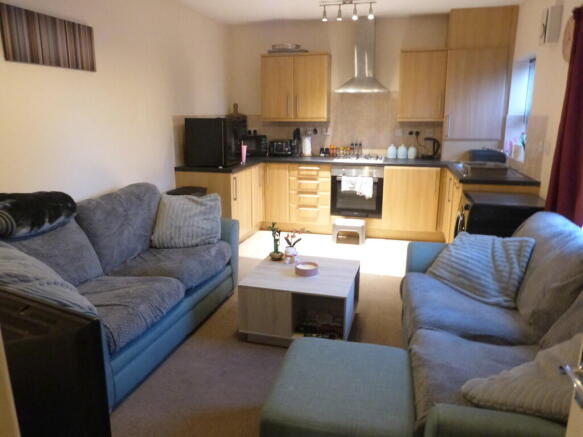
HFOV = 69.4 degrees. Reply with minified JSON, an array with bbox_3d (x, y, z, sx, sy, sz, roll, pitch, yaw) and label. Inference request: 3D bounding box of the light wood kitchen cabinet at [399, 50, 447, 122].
[{"bbox_3d":[1.517,-1.532,4.904,0.496,0.787,0.300,3,14,14],"label":"light wood kitchen cabinet"}]

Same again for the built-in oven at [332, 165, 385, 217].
[{"bbox_3d":[0.823,-0.366,5.112,0.598,0.594,0.550,3,14,15],"label":"built-in oven"}]

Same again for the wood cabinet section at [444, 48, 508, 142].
[{"bbox_3d":[2.038,-1.382,4.760,0.606,0.968,0.310,3,13,14],"label":"wood cabinet section"}]

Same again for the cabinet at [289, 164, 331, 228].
[{"bbox_3d":[0.293,-0.324,5.354,0.511,0.780,0.570,3,14,14],"label":"cabinet"}]

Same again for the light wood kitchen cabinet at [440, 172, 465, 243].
[{"bbox_3d":[1.861,-0.001,4.086,0.580,0.830,1.200,3,14,14],"label":"light wood kitchen cabinet"}]

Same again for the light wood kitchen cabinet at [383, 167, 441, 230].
[{"bbox_3d":[1.407,-0.278,4.995,0.599,0.713,0.570,3,14,15],"label":"light wood kitchen cabinet"}]

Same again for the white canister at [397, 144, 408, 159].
[{"bbox_3d":[1.346,-0.805,5.086,0.112,0.172,0.112,3,15,14],"label":"white canister"}]

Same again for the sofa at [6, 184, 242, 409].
[{"bbox_3d":[-1.096,0.321,2.788,0.910,0.870,1.800,3,14,12],"label":"sofa"}]

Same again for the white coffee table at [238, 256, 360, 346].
[{"bbox_3d":[0.085,0.554,2.844,0.666,0.400,0.650,4,14,15],"label":"white coffee table"}]

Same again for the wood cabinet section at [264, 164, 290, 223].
[{"bbox_3d":[-0.101,-0.362,5.360,0.304,0.719,0.550,3,13,14],"label":"wood cabinet section"}]

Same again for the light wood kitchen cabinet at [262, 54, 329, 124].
[{"bbox_3d":[0.073,-1.613,5.260,0.825,0.787,0.300,3,14,14],"label":"light wood kitchen cabinet"}]

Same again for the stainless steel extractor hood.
[{"bbox_3d":[0.843,-1.885,4.843,0.602,0.860,0.480,3,14,15],"label":"stainless steel extractor hood"}]

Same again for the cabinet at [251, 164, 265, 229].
[{"bbox_3d":[-0.676,-0.276,5.092,0.580,0.750,0.420,3,14,14],"label":"cabinet"}]

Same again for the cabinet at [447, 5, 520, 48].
[{"bbox_3d":[2.065,-2.045,4.567,0.640,0.392,0.295,3,14,15],"label":"cabinet"}]

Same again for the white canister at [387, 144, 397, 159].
[{"bbox_3d":[1.246,-0.824,5.224,0.116,0.180,0.116,3,14,14],"label":"white canister"}]

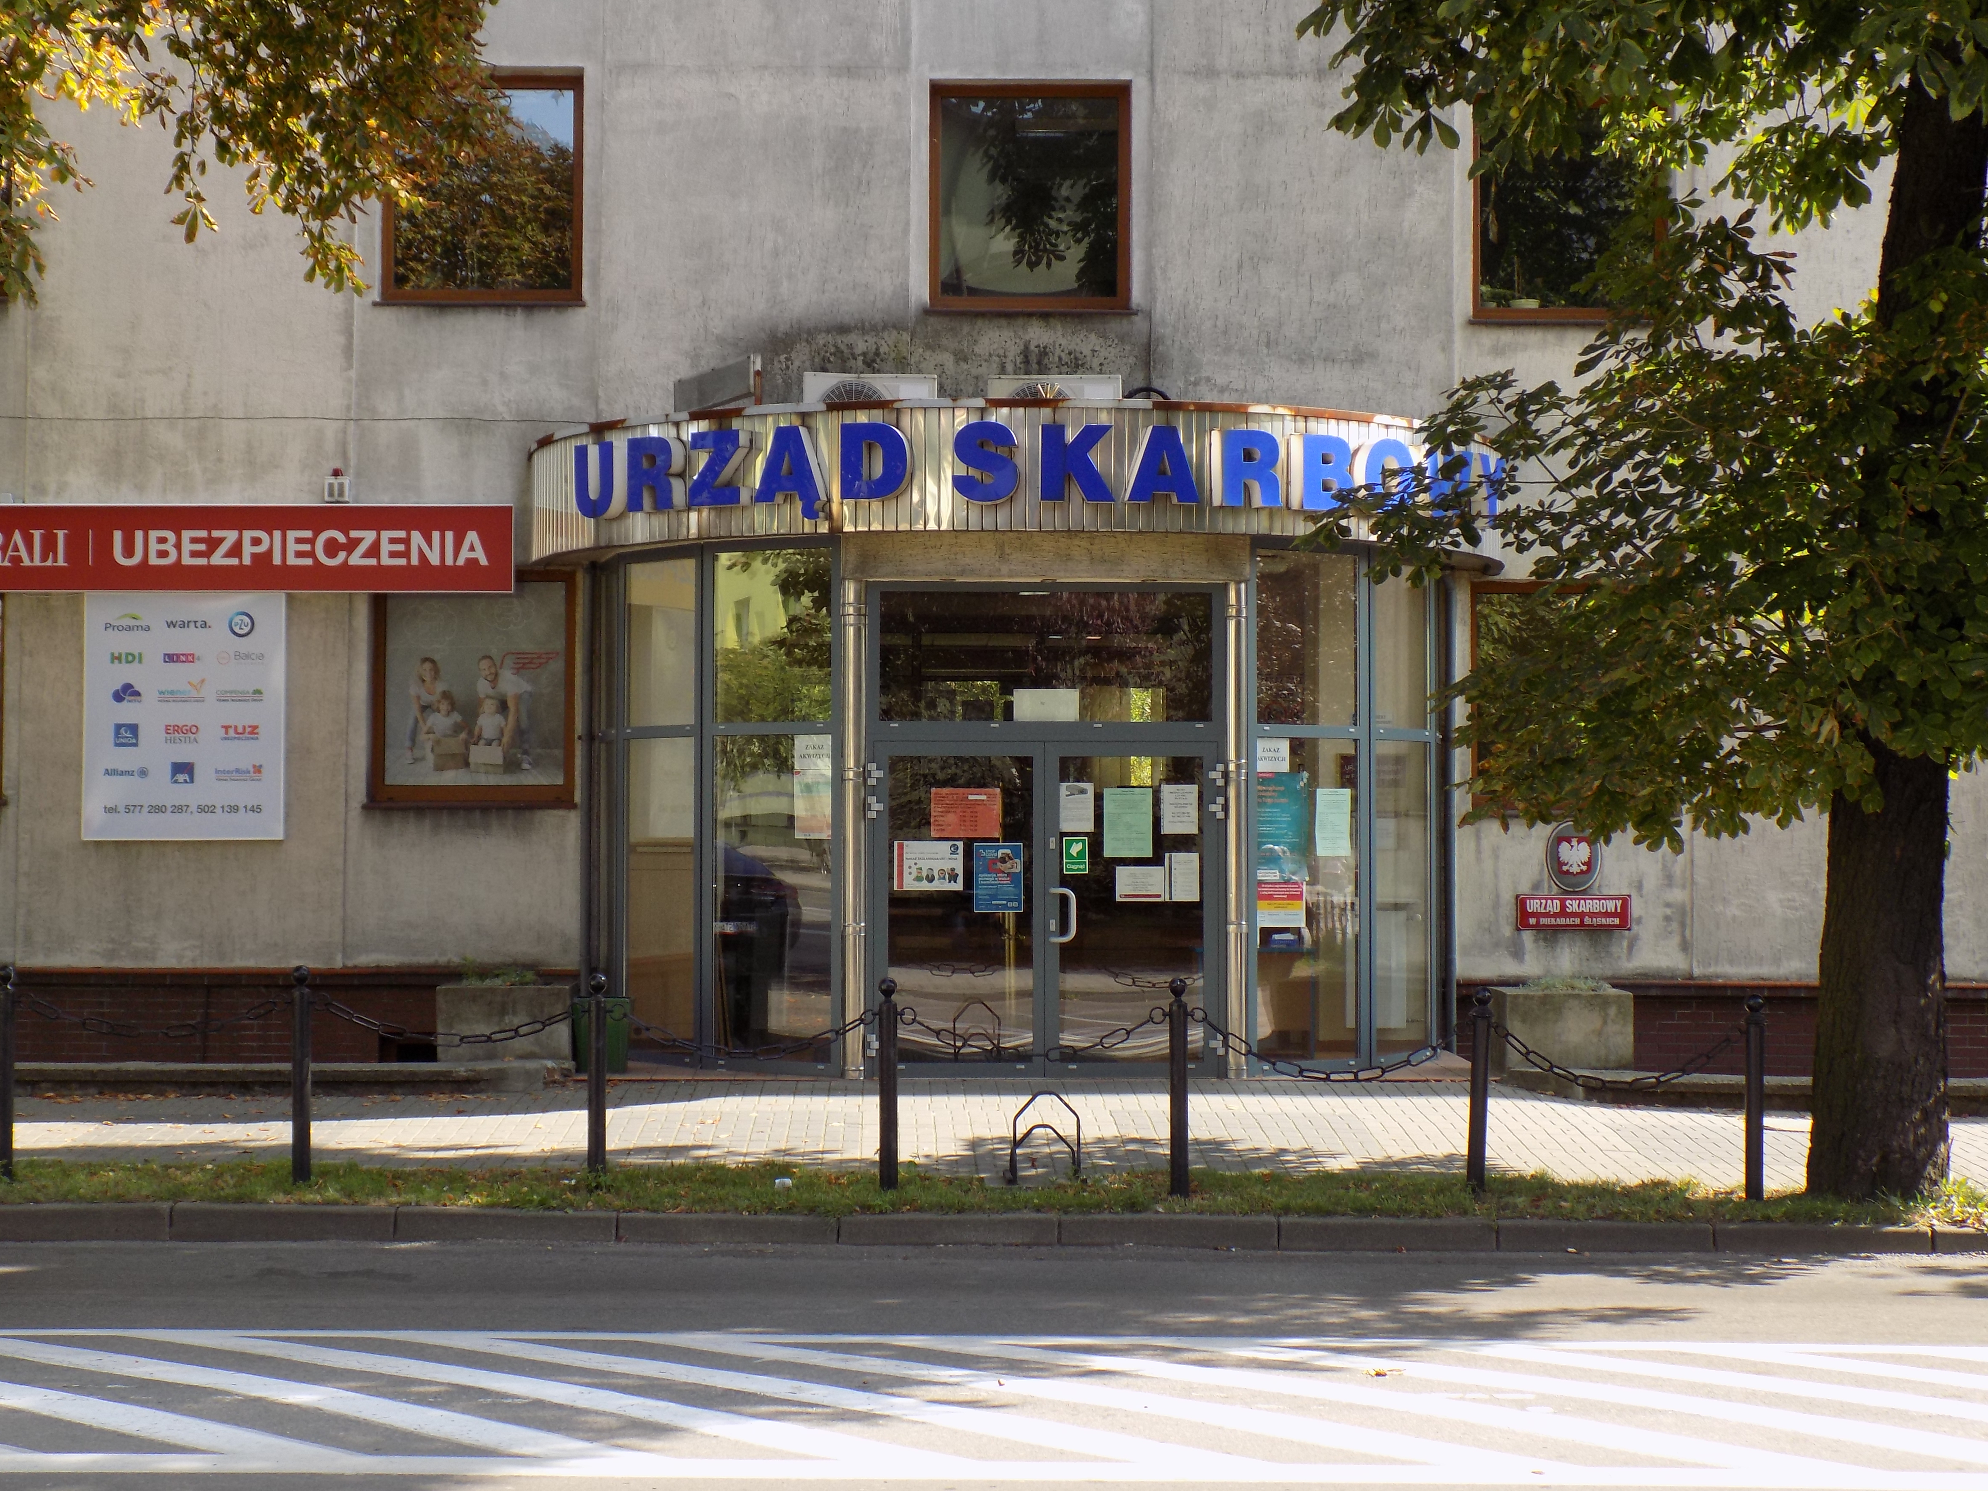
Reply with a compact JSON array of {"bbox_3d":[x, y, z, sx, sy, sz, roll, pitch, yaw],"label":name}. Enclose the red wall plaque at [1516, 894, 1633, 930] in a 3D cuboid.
[{"bbox_3d":[3.942,1.139,23.026,0.788,0.251,0.030,0,-2,-2],"label":"red wall plaque"}]

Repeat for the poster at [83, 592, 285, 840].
[{"bbox_3d":[-5.416,-0.201,22.648,1.342,1.667,0.040,0,-2,-2],"label":"poster"}]

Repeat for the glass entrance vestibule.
[{"bbox_3d":[0.258,0.408,21.771,5.700,3.271,2.350,0,-2,-2],"label":"glass entrance vestibule"}]

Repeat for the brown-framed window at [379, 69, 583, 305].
[{"bbox_3d":[-3.458,-3.781,22.910,1.363,1.593,0.120,0,-2,-2],"label":"brown-framed window"}]

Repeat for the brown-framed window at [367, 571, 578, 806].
[{"bbox_3d":[-3.498,-0.380,22.817,1.373,1.586,0.120,0,-2,-2],"label":"brown-framed window"}]

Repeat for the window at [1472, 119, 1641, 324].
[{"bbox_3d":[3.961,-3.691,23.232,1.364,1.594,0.120,0,-2,-2],"label":"window"}]

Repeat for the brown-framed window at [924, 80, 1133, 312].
[{"bbox_3d":[0.249,-3.736,23.071,1.377,1.578,0.120,0,-2,-2],"label":"brown-framed window"}]

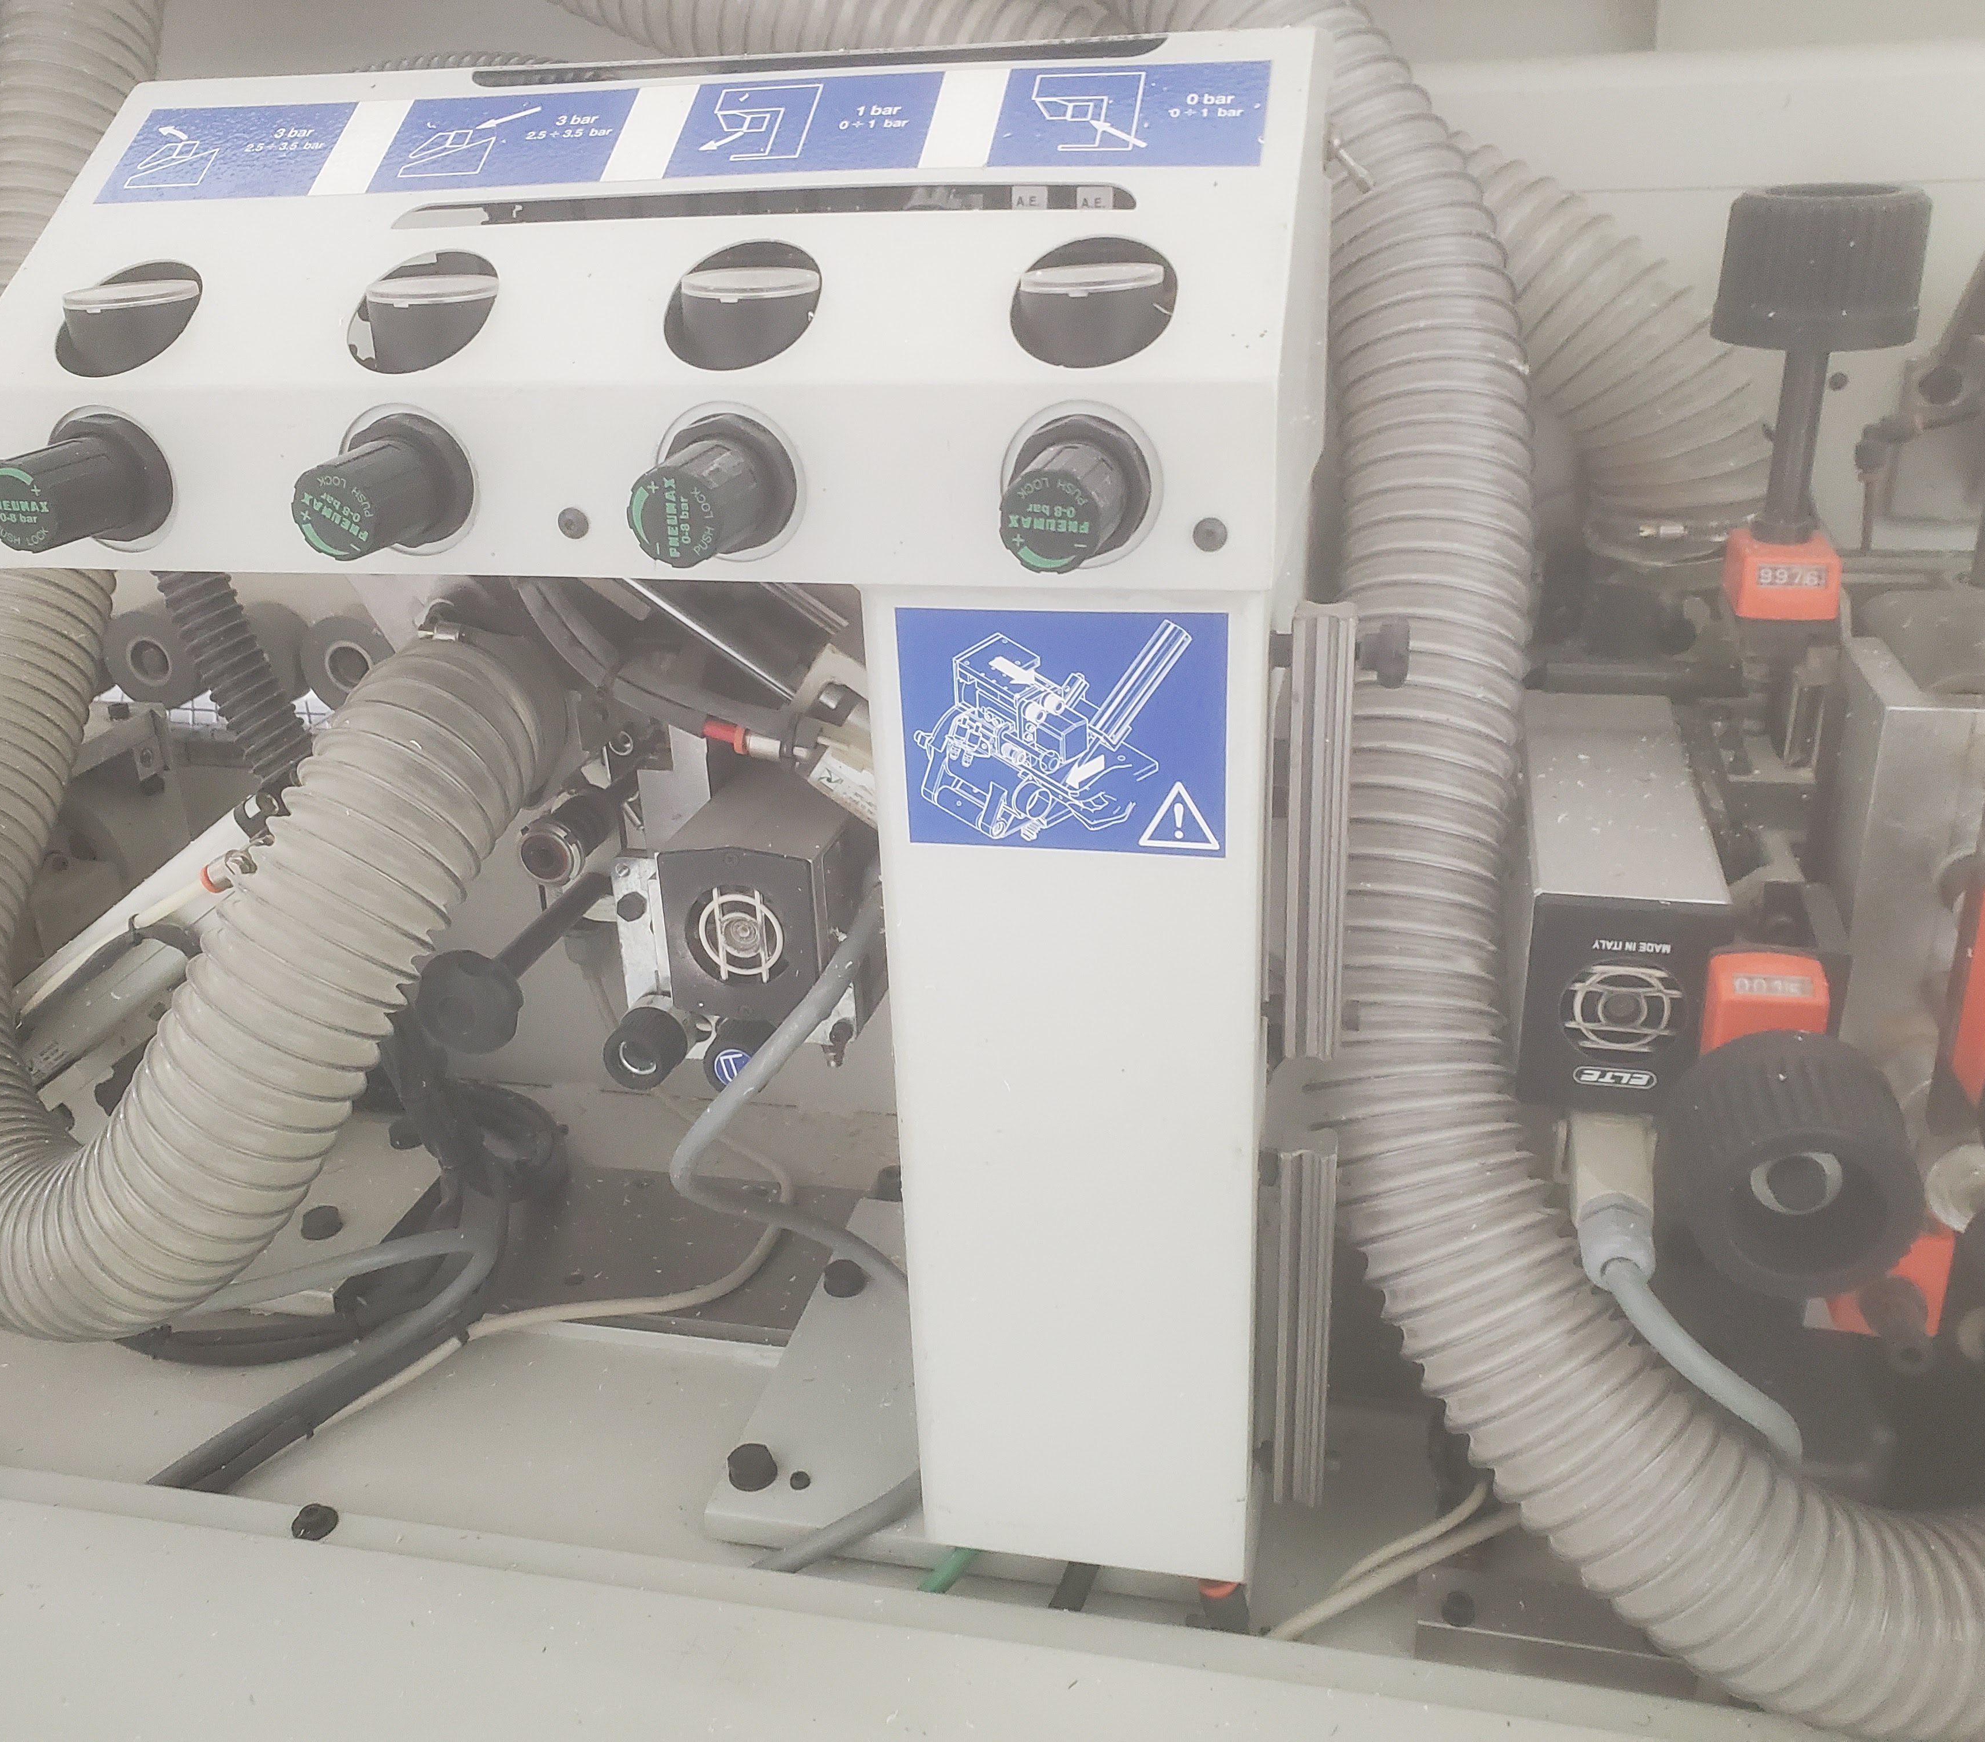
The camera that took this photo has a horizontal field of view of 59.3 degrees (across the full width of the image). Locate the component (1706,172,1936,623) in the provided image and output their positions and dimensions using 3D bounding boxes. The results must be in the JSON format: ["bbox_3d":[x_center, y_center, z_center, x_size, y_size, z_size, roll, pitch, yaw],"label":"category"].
[{"bbox_3d":[0.260,-0.150,0.559,0.060,0.129,0.060,3,24,12],"label":"component"}]

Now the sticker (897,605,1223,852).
[{"bbox_3d":[0.020,-0.040,0.511,0.096,0.074,0.002,3,24,12],"label":"sticker"}]

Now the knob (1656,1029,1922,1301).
[{"bbox_3d":[0.210,0.078,0.461,0.060,0.060,0.043,3,24,12],"label":"knob"}]

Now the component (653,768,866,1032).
[{"bbox_3d":[-0.071,-0.006,0.678,0.056,0.064,0.150,3,24,12],"label":"component"}]

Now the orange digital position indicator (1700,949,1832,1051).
[{"bbox_3d":[0.229,0.049,0.524,0.034,0.046,0.028,4,25,14],"label":"orange digital position indicator"}]

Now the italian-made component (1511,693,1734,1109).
[{"bbox_3d":[0.215,0.002,0.616,0.054,0.072,0.201,4,24,14],"label":"italian-made component"}]

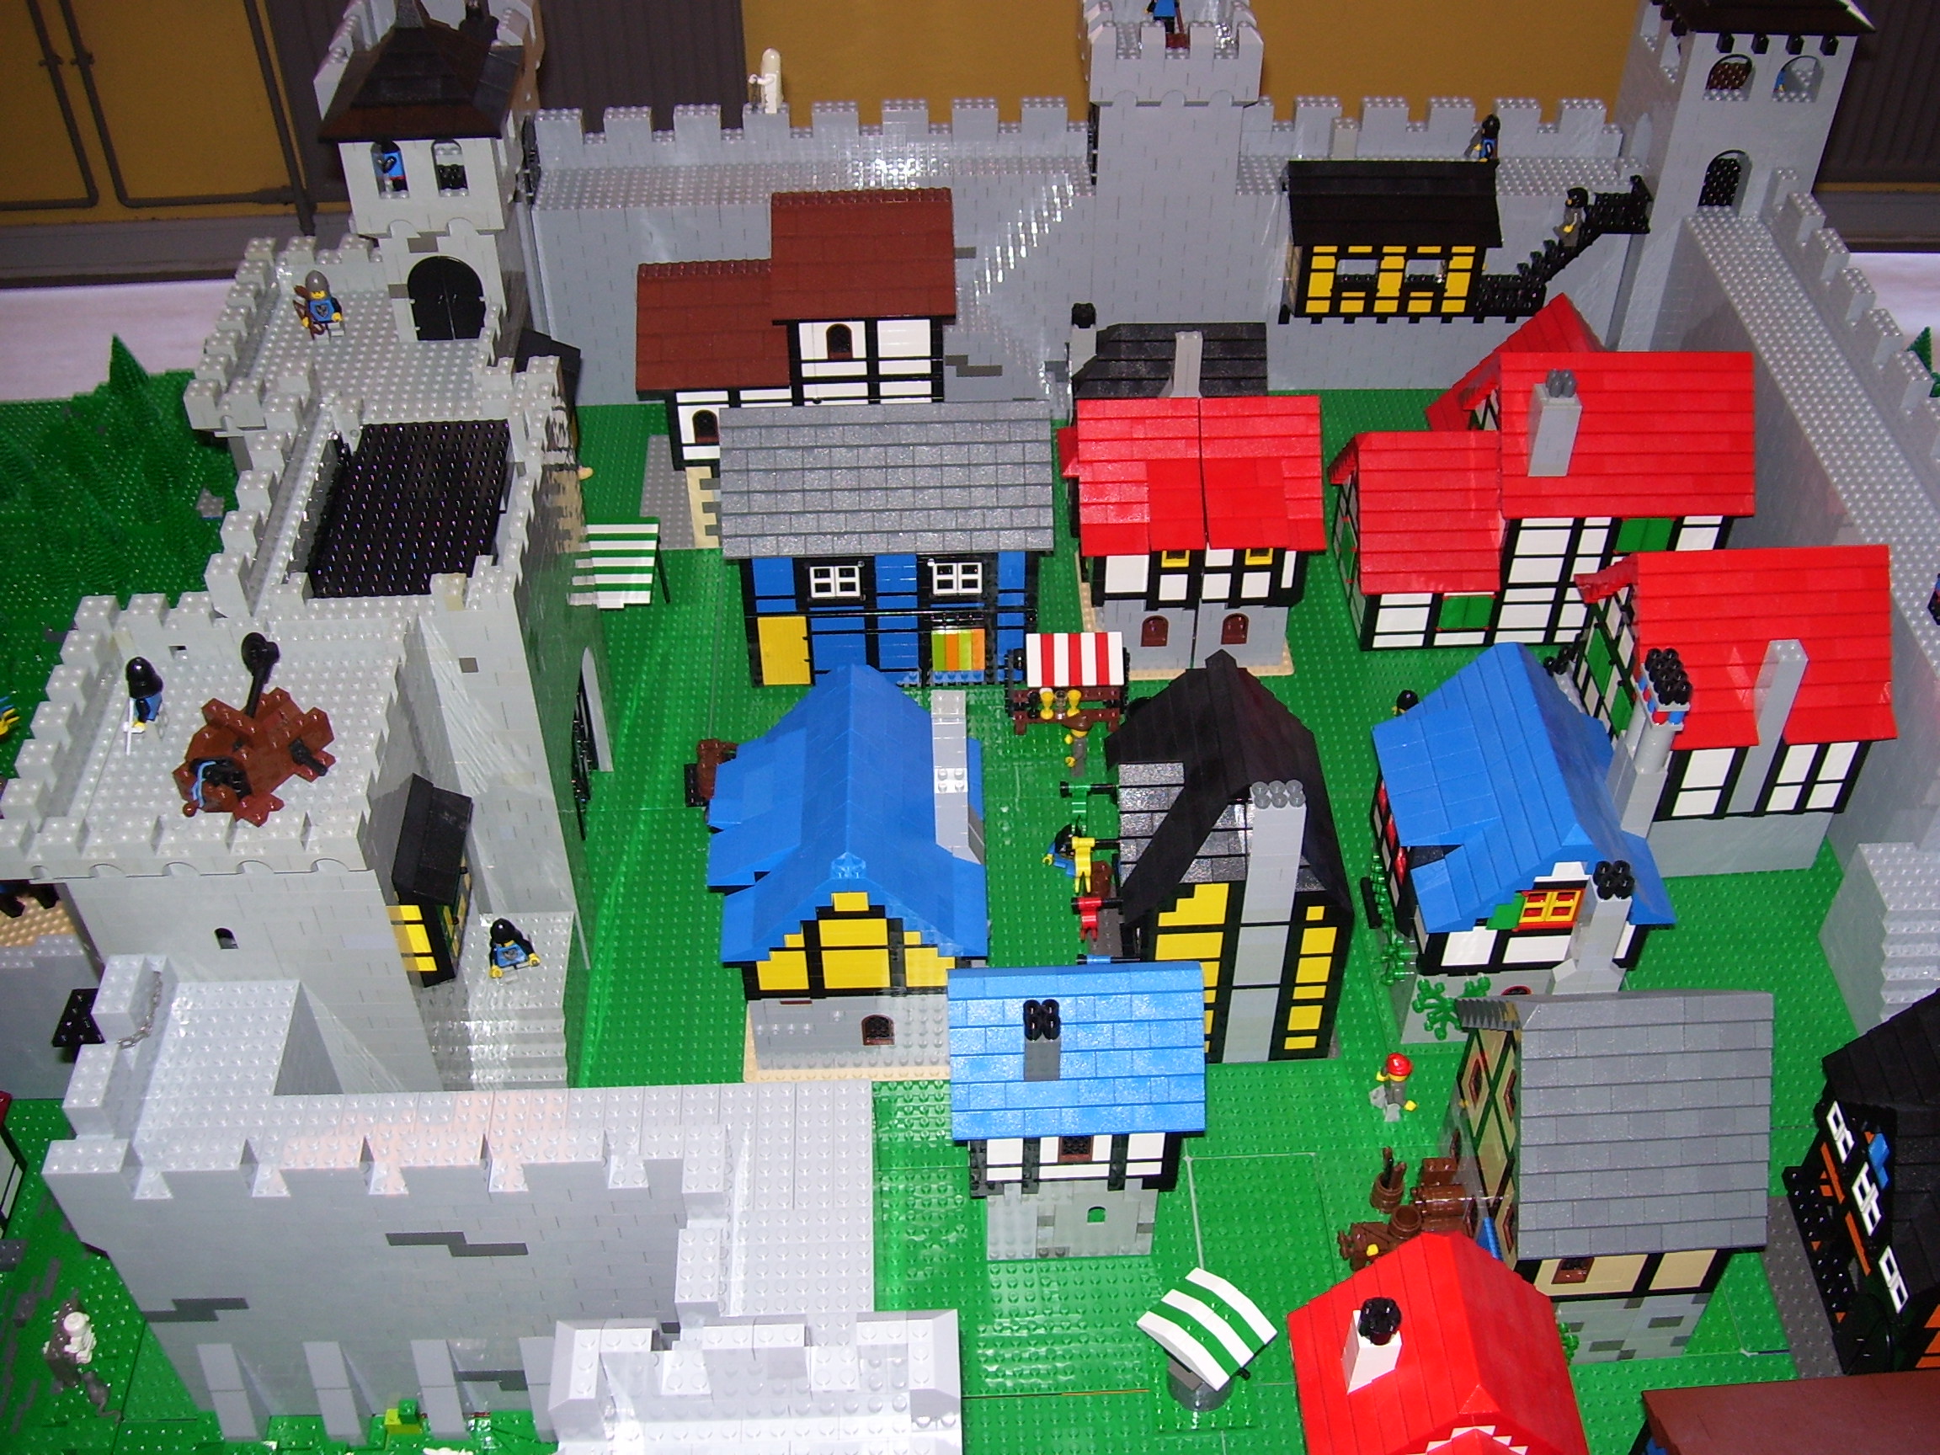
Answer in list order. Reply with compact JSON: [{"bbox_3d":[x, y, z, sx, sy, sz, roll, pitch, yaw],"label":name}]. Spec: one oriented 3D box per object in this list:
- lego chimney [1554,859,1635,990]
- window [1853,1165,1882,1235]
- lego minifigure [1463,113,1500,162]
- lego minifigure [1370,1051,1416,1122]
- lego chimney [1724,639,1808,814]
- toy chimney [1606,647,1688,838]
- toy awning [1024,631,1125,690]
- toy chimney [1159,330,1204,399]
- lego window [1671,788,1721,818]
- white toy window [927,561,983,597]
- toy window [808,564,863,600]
[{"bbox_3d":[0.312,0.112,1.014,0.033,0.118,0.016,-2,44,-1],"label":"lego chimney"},{"bbox_3d":[0.423,0.221,0.943,0.005,0.025,0.029,-2,44,-1],"label":"window"},{"bbox_3d":[0.357,-0.408,1.408,0.025,0.043,0.021,-15,46,-14],"label":"lego minifigure"},{"bbox_3d":[0.216,0.182,1.029,0.023,0.043,0.023,11,46,11],"label":"lego minifigure"},{"bbox_3d":[0.428,0.000,1.089,0.017,0.118,0.016,-2,44,-1],"label":"lego chimney"},{"bbox_3d":[0.341,0.009,1.016,0.016,0.105,0.032,-2,44,-1],"label":"toy chimney"},{"bbox_3d":[0.062,-0.042,1.188,0.056,0.022,0.027,-2,44,-1],"label":"toy awning"},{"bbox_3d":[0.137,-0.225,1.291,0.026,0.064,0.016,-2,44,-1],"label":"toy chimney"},{"bbox_3d":[0.403,0.040,1.119,0.025,0.019,0.006,-2,44,-1],"label":"lego window"},{"bbox_3d":[-0.007,-0.091,1.219,0.029,0.025,0.005,-2,44,-1],"label":"white toy window"},{"bbox_3d":[-0.080,-0.088,1.217,0.029,0.024,0.005,-2,44,-1],"label":"toy window"}]

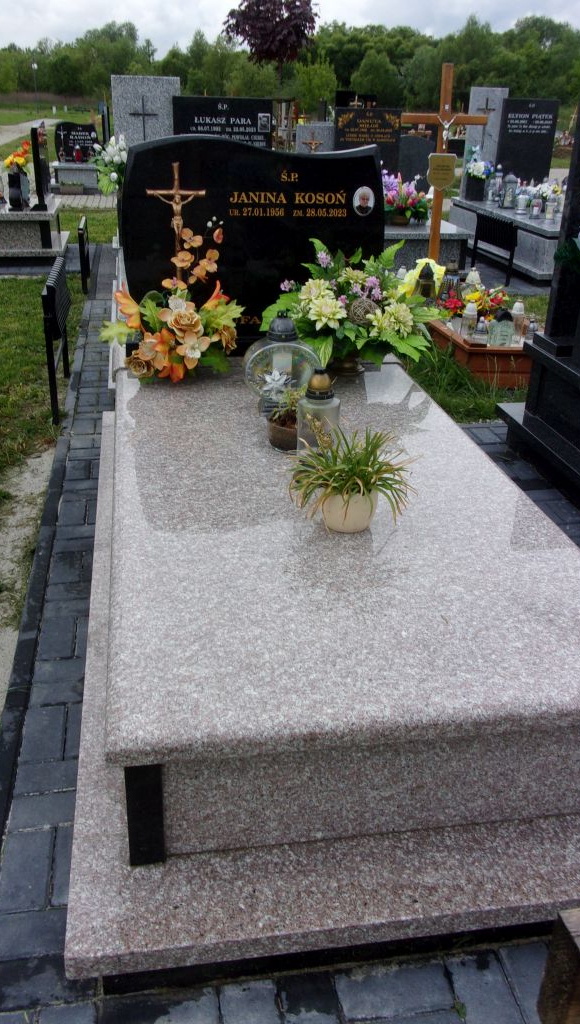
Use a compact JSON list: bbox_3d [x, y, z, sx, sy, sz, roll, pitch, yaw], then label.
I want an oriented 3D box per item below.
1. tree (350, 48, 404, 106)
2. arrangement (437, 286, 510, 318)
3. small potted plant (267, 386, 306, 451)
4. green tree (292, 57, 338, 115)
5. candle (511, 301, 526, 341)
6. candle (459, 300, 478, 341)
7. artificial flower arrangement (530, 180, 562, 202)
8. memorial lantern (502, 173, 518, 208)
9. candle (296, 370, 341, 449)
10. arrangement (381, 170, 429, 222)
[{"bbox_3d":[6.927,-33.932,66.042,3.900,5.270,3.900,-2,27,-10],"label":"tree"},{"bbox_3d":[1.129,-1.276,5.078,0.390,0.200,0.300,-3,27,-10],"label":"arrangement"},{"bbox_3d":[-0.009,-0.275,2.405,0.115,0.160,0.115,-3,27,-10],"label":"small potted plant"},{"bbox_3d":[0.776,-13.579,27.427,1.400,2.580,1.400,-3,27,-10],"label":"green tree"},{"bbox_3d":[1.312,-1.105,4.756,0.072,0.212,0.072,-3,27,-10],"label":"candle"},{"bbox_3d":[1.021,-1.095,4.704,0.103,0.215,0.103,-2,27,-10],"label":"candle"},{"bbox_3d":[2.728,-3.409,8.809,0.330,0.240,0.260,-2,27,-10],"label":"artificial flower arrangement"},{"bbox_3d":[2.287,-3.333,8.591,0.140,0.335,0.140,-3,27,-10],"label":"memorial lantern"},{"bbox_3d":[0.085,-0.285,2.415,0.127,0.267,0.127,-2,27,-10],"label":"candle"},{"bbox_3d":[0.972,-2.820,7.426,0.480,0.440,0.360,-2,27,-10],"label":"arrangement"}]

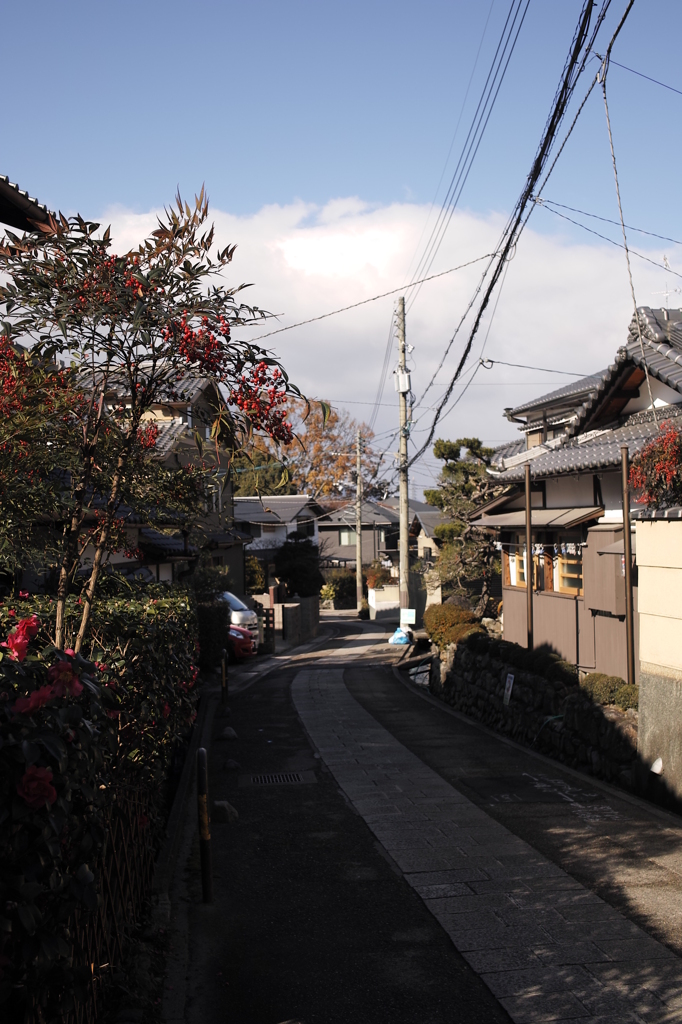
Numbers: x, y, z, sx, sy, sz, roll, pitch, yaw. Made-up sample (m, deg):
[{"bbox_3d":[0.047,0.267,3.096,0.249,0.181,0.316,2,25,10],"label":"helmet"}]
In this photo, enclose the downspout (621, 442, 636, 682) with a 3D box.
[{"bbox_3d":[3.443,0.654,14.000,0.085,2.930,0.085,-1,-1,-11],"label":"downspout"}]

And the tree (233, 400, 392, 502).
[{"bbox_3d":[-2.227,-1.019,88.000,11.000,14.000,10.500,-1,-1,0],"label":"tree"}]

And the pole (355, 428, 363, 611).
[{"bbox_3d":[1.031,0.530,65.000,0.340,10.300,0.340,-1,-1,0],"label":"pole"}]

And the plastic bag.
[{"bbox_3d":[1.862,3.898,36.800,0.660,0.540,0.540,-1,-1,0],"label":"plastic bag"}]

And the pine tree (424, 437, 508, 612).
[{"bbox_3d":[2.584,0.278,24.000,1.750,3.650,1.750,-1,-1,-10],"label":"pine tree"}]

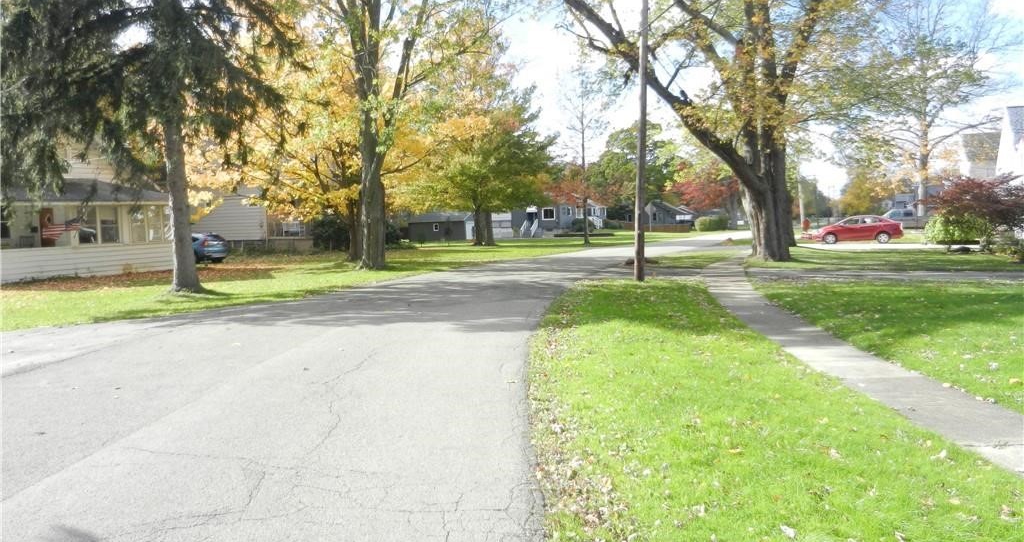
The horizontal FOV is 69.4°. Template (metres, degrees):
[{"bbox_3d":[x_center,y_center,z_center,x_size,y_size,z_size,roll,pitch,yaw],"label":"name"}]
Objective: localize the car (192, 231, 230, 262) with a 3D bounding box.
[{"bbox_3d":[-17.950,-1.280,41.200,4.500,1.650,1.820,3,6,28],"label":"car"}]

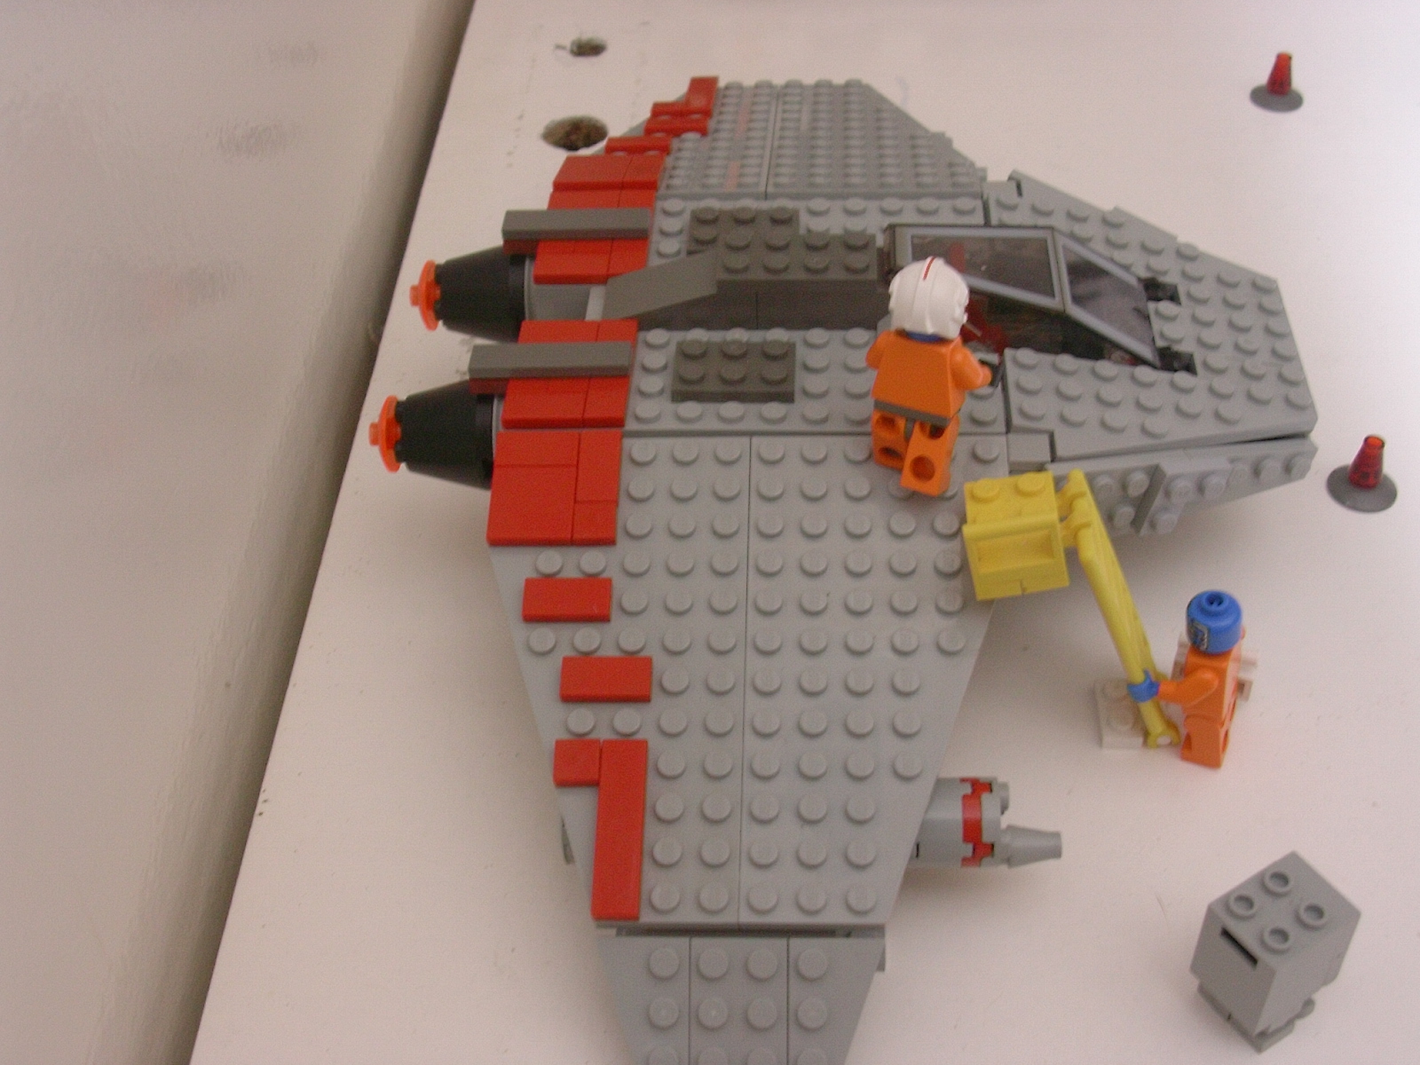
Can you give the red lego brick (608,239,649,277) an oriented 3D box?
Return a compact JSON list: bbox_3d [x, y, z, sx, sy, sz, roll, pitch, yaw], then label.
[{"bbox_3d":[-0.017,-0.058,0.394,0.008,0.003,0.016,0,42,4],"label":"red lego brick"}]

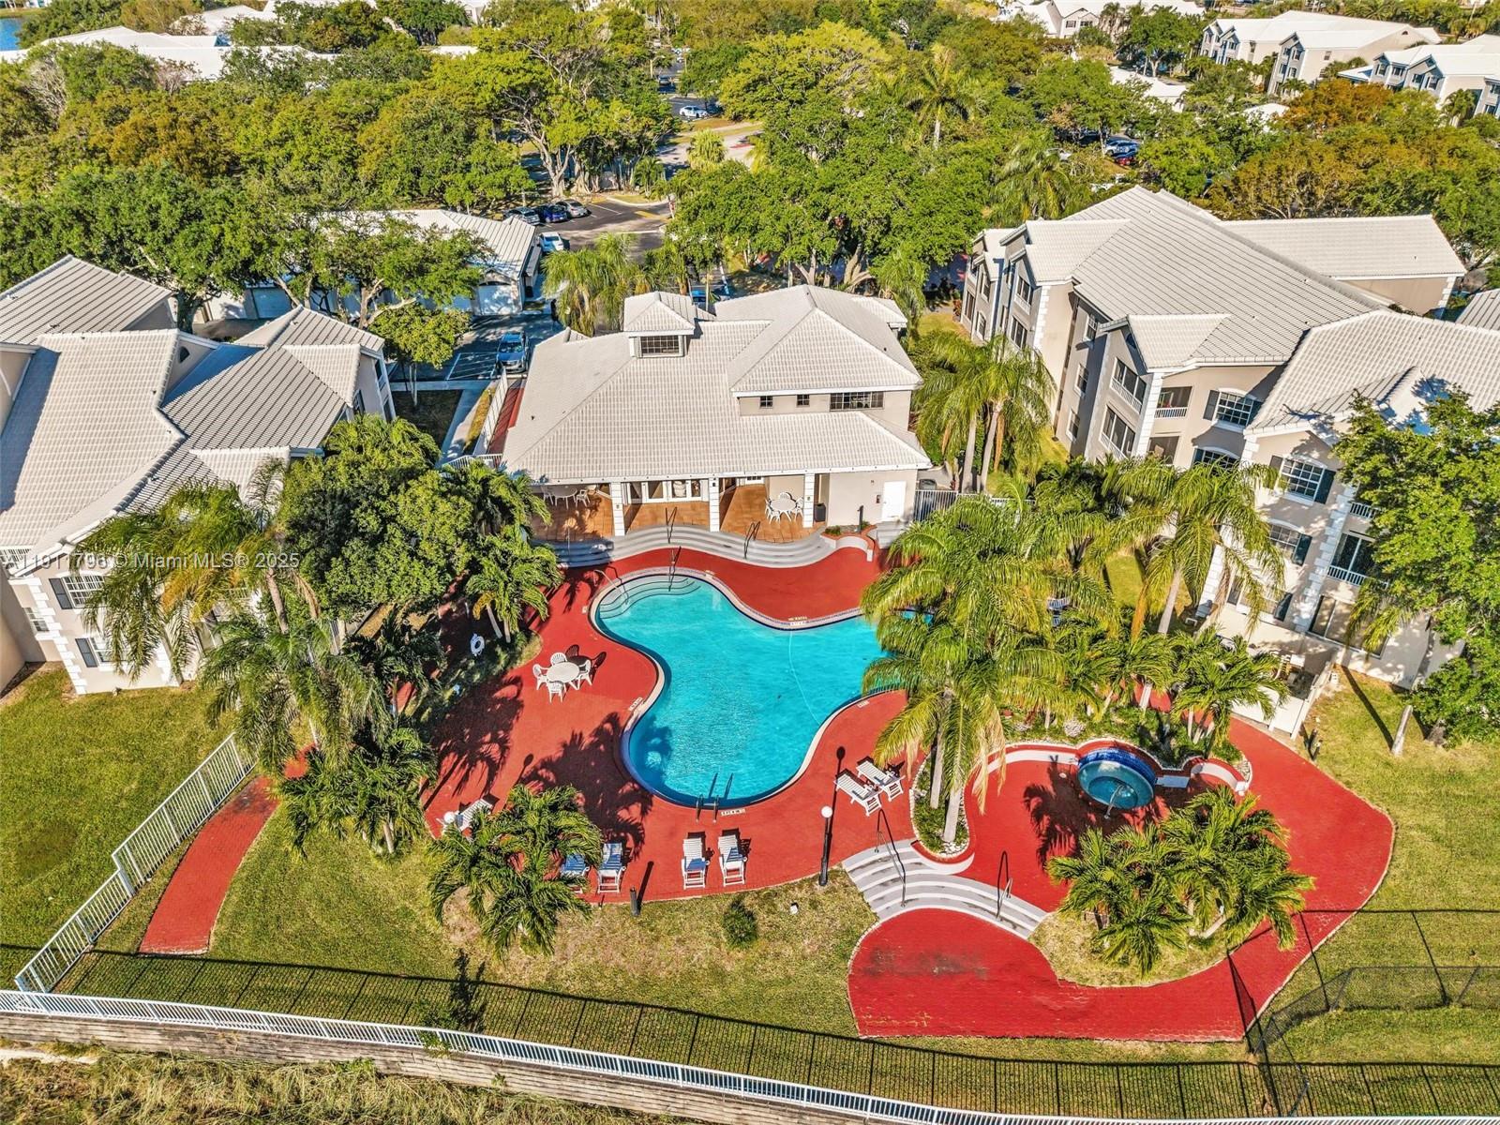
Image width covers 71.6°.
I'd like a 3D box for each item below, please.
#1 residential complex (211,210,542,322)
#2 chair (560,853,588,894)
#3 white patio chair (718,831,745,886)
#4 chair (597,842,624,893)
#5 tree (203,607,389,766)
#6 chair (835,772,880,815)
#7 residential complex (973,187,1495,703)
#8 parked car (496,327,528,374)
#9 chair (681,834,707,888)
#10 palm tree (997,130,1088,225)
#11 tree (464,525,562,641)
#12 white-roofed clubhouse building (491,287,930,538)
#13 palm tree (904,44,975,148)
[{"bbox_3d":[-26.900,-22.816,76.442,22.000,5.500,12.000,-2,33,-3],"label":"residential complex"},{"bbox_3d":[-5.301,9.041,31.575,0.720,0.880,1.780,0,33,0],"label":"chair"},{"bbox_3d":[-0.581,8.884,31.785,0.720,0.880,1.780,-5,33,-7],"label":"white patio chair"},{"bbox_3d":[-4.157,8.953,31.069,0.680,0.800,1.650,0,31,0],"label":"chair"},{"bbox_3d":[-13.981,4.426,33.121,5.000,7.000,5.000,0,33,0],"label":"tree"},{"bbox_3d":[3.509,7.334,33.640,0.680,0.800,1.650,-24,38,-33],"label":"chair"},{"bbox_3d":[25.150,-11.512,52.810,21.000,12.000,38.000,-3,33,-4],"label":"residential complex"},{"bbox_3d":[-15.495,-13.828,68.065,1.820,1.500,4.600,-4,31,-5],"label":"parked car"},{"bbox_3d":[-1.691,8.851,31.197,0.680,0.800,1.650,-3,31,-3],"label":"chair"},{"bbox_3d":[21.716,-26.080,78.927,6.400,10.900,6.400,-1,31,0],"label":"palm tree"},{"bbox_3d":[-9.369,1.244,40.341,3.800,4.200,3.800,-1,31,0],"label":"tree"},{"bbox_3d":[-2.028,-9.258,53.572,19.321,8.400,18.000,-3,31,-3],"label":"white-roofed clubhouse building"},{"bbox_3d":[16.833,-38.394,93.159,6.300,13.200,6.300,0,33,0],"label":"palm tree"}]

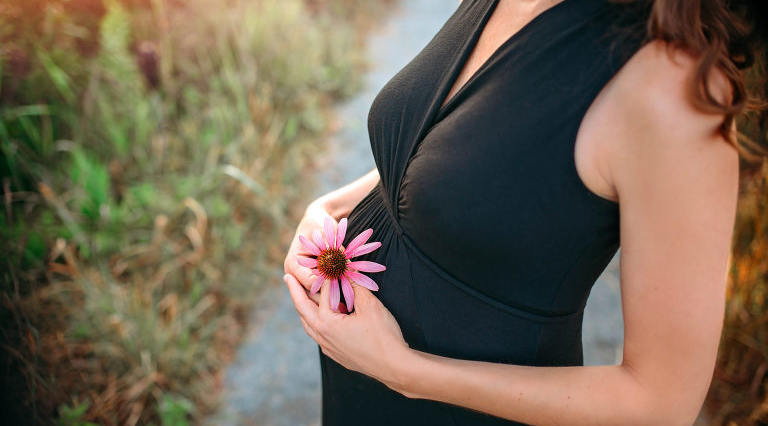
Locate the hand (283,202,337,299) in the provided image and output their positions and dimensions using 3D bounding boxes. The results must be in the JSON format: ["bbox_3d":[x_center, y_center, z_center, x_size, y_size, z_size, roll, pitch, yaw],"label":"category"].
[{"bbox_3d":[-0.076,0.044,0.830,0.060,0.080,0.115,16,57,-12],"label":"hand"}]

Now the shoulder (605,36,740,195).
[{"bbox_3d":[0.251,-0.083,0.660,0.110,0.140,0.105,-9,27,-18],"label":"shoulder"}]

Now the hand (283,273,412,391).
[{"bbox_3d":[-0.033,0.121,0.790,0.160,0.080,0.060,39,16,17],"label":"hand"}]

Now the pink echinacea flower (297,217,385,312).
[{"bbox_3d":[-0.045,0.053,0.775,0.092,0.092,0.035,0,-7,18],"label":"pink echinacea flower"}]

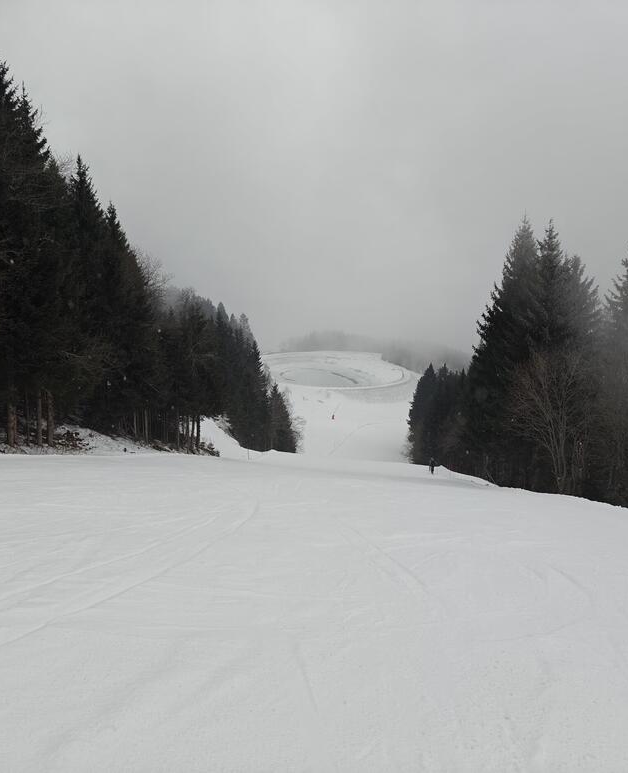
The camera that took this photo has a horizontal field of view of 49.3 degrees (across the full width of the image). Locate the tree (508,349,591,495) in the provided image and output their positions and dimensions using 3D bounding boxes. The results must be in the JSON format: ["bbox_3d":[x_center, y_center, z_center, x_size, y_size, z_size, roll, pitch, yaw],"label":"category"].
[{"bbox_3d":[14.960,2.321,43.300,5.400,9.480,5.400,3,9,19],"label":"tree"}]

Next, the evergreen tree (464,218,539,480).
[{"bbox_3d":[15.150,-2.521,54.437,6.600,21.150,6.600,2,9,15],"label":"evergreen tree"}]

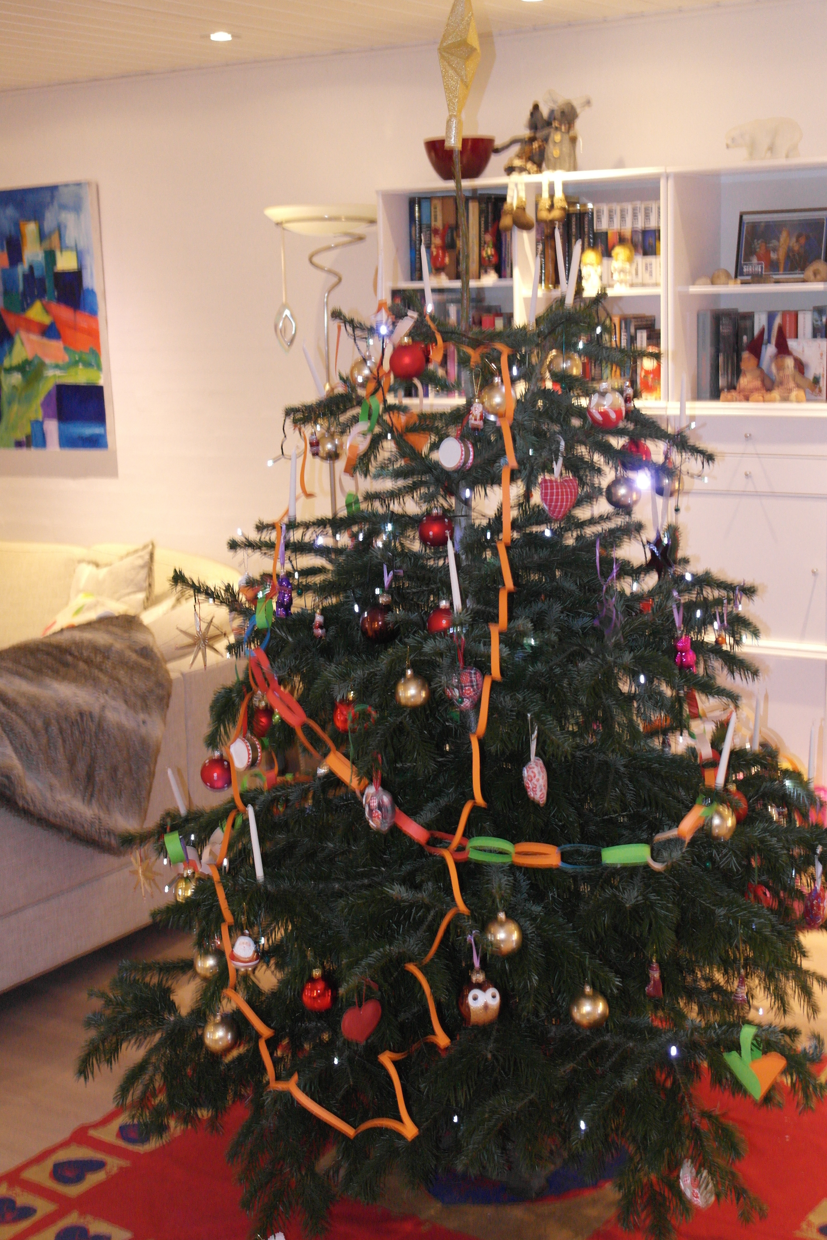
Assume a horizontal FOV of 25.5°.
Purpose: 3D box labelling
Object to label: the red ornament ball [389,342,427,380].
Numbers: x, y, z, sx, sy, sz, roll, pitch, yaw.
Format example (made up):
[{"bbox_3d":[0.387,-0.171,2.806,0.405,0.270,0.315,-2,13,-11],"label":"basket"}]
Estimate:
[{"bbox_3d":[-0.009,-0.446,3.130,0.063,0.067,0.063,-1,10,0],"label":"red ornament ball"}]

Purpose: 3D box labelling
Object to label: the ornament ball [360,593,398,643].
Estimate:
[{"bbox_3d":[-0.059,-0.004,3.200,0.068,0.086,0.068,-1,10,0],"label":"ornament ball"}]

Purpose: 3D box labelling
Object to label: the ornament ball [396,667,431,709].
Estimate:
[{"bbox_3d":[-0.001,0.118,3.200,0.060,0.072,0.060,-1,10,0],"label":"ornament ball"}]

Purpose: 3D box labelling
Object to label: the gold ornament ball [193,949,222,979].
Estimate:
[{"bbox_3d":[-0.348,0.585,3.139,0.056,0.065,0.056,-2,10,0],"label":"gold ornament ball"}]

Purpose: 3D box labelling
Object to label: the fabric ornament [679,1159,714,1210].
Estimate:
[{"bbox_3d":[0.444,0.884,2.860,0.056,0.077,0.036,1,10,17],"label":"fabric ornament"}]

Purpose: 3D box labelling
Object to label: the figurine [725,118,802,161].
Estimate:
[{"bbox_3d":[0.862,-1.185,4.500,0.200,0.112,0.085,2,11,21],"label":"figurine"}]

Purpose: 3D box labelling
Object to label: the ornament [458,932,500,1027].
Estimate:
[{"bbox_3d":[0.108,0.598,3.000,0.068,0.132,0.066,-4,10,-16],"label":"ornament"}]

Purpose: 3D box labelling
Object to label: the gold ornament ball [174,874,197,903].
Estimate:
[{"bbox_3d":[-0.384,0.460,3.119,0.047,0.055,0.047,-2,10,0],"label":"gold ornament ball"}]

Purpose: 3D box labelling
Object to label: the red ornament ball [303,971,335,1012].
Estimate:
[{"bbox_3d":[-0.164,0.640,3.150,0.057,0.072,0.057,-1,10,0],"label":"red ornament ball"}]

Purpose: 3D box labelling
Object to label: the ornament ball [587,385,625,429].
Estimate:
[{"bbox_3d":[0.310,-0.343,2.939,0.062,0.074,0.062,-1,10,0],"label":"ornament ball"}]

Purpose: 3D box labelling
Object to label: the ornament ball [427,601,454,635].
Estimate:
[{"bbox_3d":[0.050,0.001,2.979,0.052,0.063,0.052,-1,10,0],"label":"ornament ball"}]

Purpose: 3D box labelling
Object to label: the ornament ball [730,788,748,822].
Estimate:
[{"bbox_3d":[0.571,0.332,3.270,0.060,0.064,0.060,-1,10,0],"label":"ornament ball"}]

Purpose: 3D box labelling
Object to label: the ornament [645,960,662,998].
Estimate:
[{"bbox_3d":[0.412,0.617,3.130,0.031,0.065,0.022,-5,11,-20],"label":"ornament"}]

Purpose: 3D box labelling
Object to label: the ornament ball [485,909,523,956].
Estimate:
[{"bbox_3d":[0.143,0.494,2.879,0.059,0.072,0.059,-1,10,0],"label":"ornament ball"}]

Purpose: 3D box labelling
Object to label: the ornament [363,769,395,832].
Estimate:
[{"bbox_3d":[-0.058,0.309,3.070,0.053,0.100,0.052,-1,10,0],"label":"ornament"}]

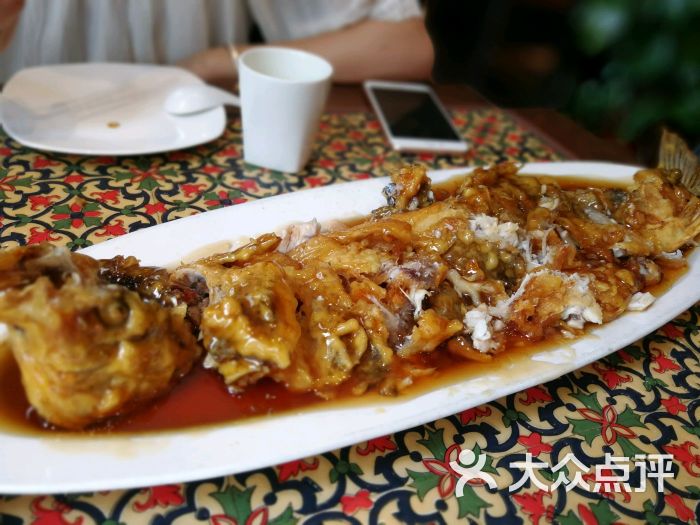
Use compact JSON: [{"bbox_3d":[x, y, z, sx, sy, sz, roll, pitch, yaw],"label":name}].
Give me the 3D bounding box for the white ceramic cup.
[{"bbox_3d":[-0.051,-0.114,0.415,0.067,0.074,0.067,14,38,4],"label":"white ceramic cup"}]

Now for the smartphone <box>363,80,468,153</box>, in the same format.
[{"bbox_3d":[0.060,-0.141,0.527,0.070,0.008,0.144,1,39,-11],"label":"smartphone"}]

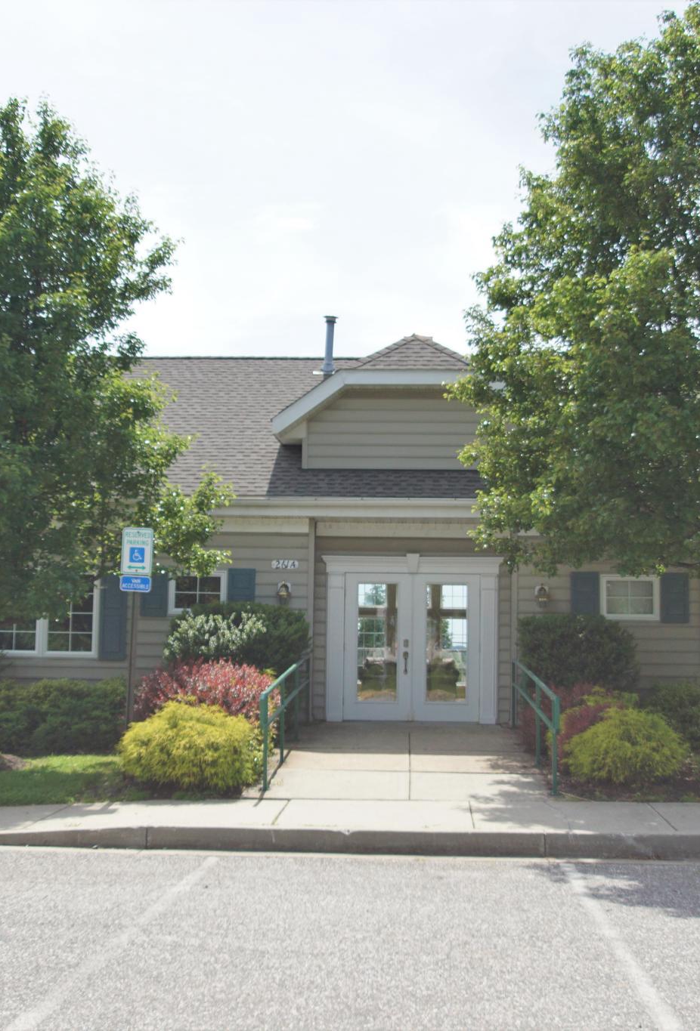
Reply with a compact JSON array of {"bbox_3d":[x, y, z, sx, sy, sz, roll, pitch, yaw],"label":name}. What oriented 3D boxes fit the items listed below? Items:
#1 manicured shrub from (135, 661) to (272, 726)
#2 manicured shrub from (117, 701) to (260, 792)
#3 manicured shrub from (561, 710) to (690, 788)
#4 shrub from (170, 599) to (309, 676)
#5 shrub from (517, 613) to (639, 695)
[{"bbox_3d":[-1.647,2.241,14.438,1.550,1.143,1.450,1,-6,4],"label":"manicured shrub"},{"bbox_3d":[-1.621,2.299,12.855,1.420,0.827,1.350,1,-6,4],"label":"manicured shrub"},{"bbox_3d":[2.809,2.400,13.157,1.300,0.793,1.250,1,-6,4],"label":"manicured shrub"},{"bbox_3d":[-1.448,2.060,16.804,1.800,1.786,1.600,1,-6,4],"label":"shrub"},{"bbox_3d":[2.902,2.141,16.409,1.550,1.692,1.500,1,-6,4],"label":"shrub"}]

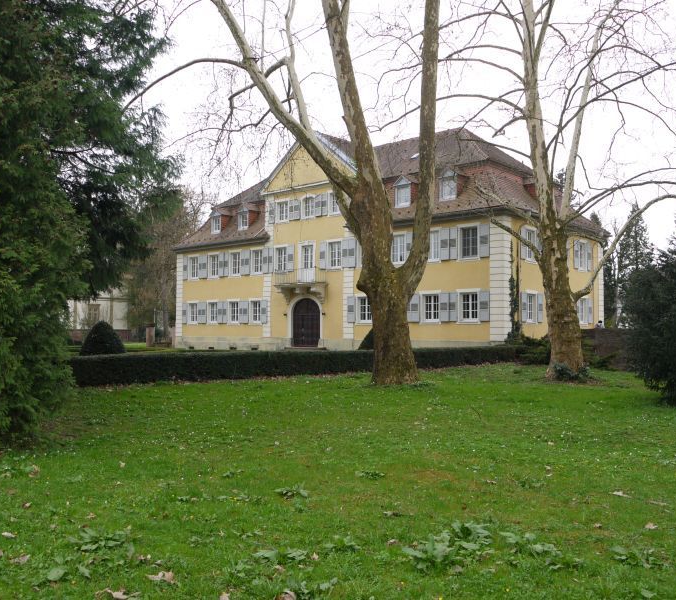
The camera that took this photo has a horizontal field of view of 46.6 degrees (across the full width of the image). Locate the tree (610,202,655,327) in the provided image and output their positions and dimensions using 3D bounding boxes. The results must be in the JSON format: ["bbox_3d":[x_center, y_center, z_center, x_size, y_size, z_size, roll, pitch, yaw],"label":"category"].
[{"bbox_3d":[24.748,-1.734,65.715,4.300,12.588,4.300,-2,-4,44],"label":"tree"}]

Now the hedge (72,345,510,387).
[{"bbox_3d":[0.412,2.347,30.639,1.100,0.850,23.718,-2,-4,42],"label":"hedge"}]

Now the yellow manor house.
[{"bbox_3d":[1.957,-3.612,56.913,31.537,14.924,13.844,-2,-4,44],"label":"yellow manor house"}]

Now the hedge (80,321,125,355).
[{"bbox_3d":[-9.281,1.764,30.957,1.950,1.874,1.950,-2,-4,44],"label":"hedge"}]

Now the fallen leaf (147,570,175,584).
[{"bbox_3d":[-1.115,1.743,4.936,0.175,0.045,0.140,1,-3,0],"label":"fallen leaf"}]

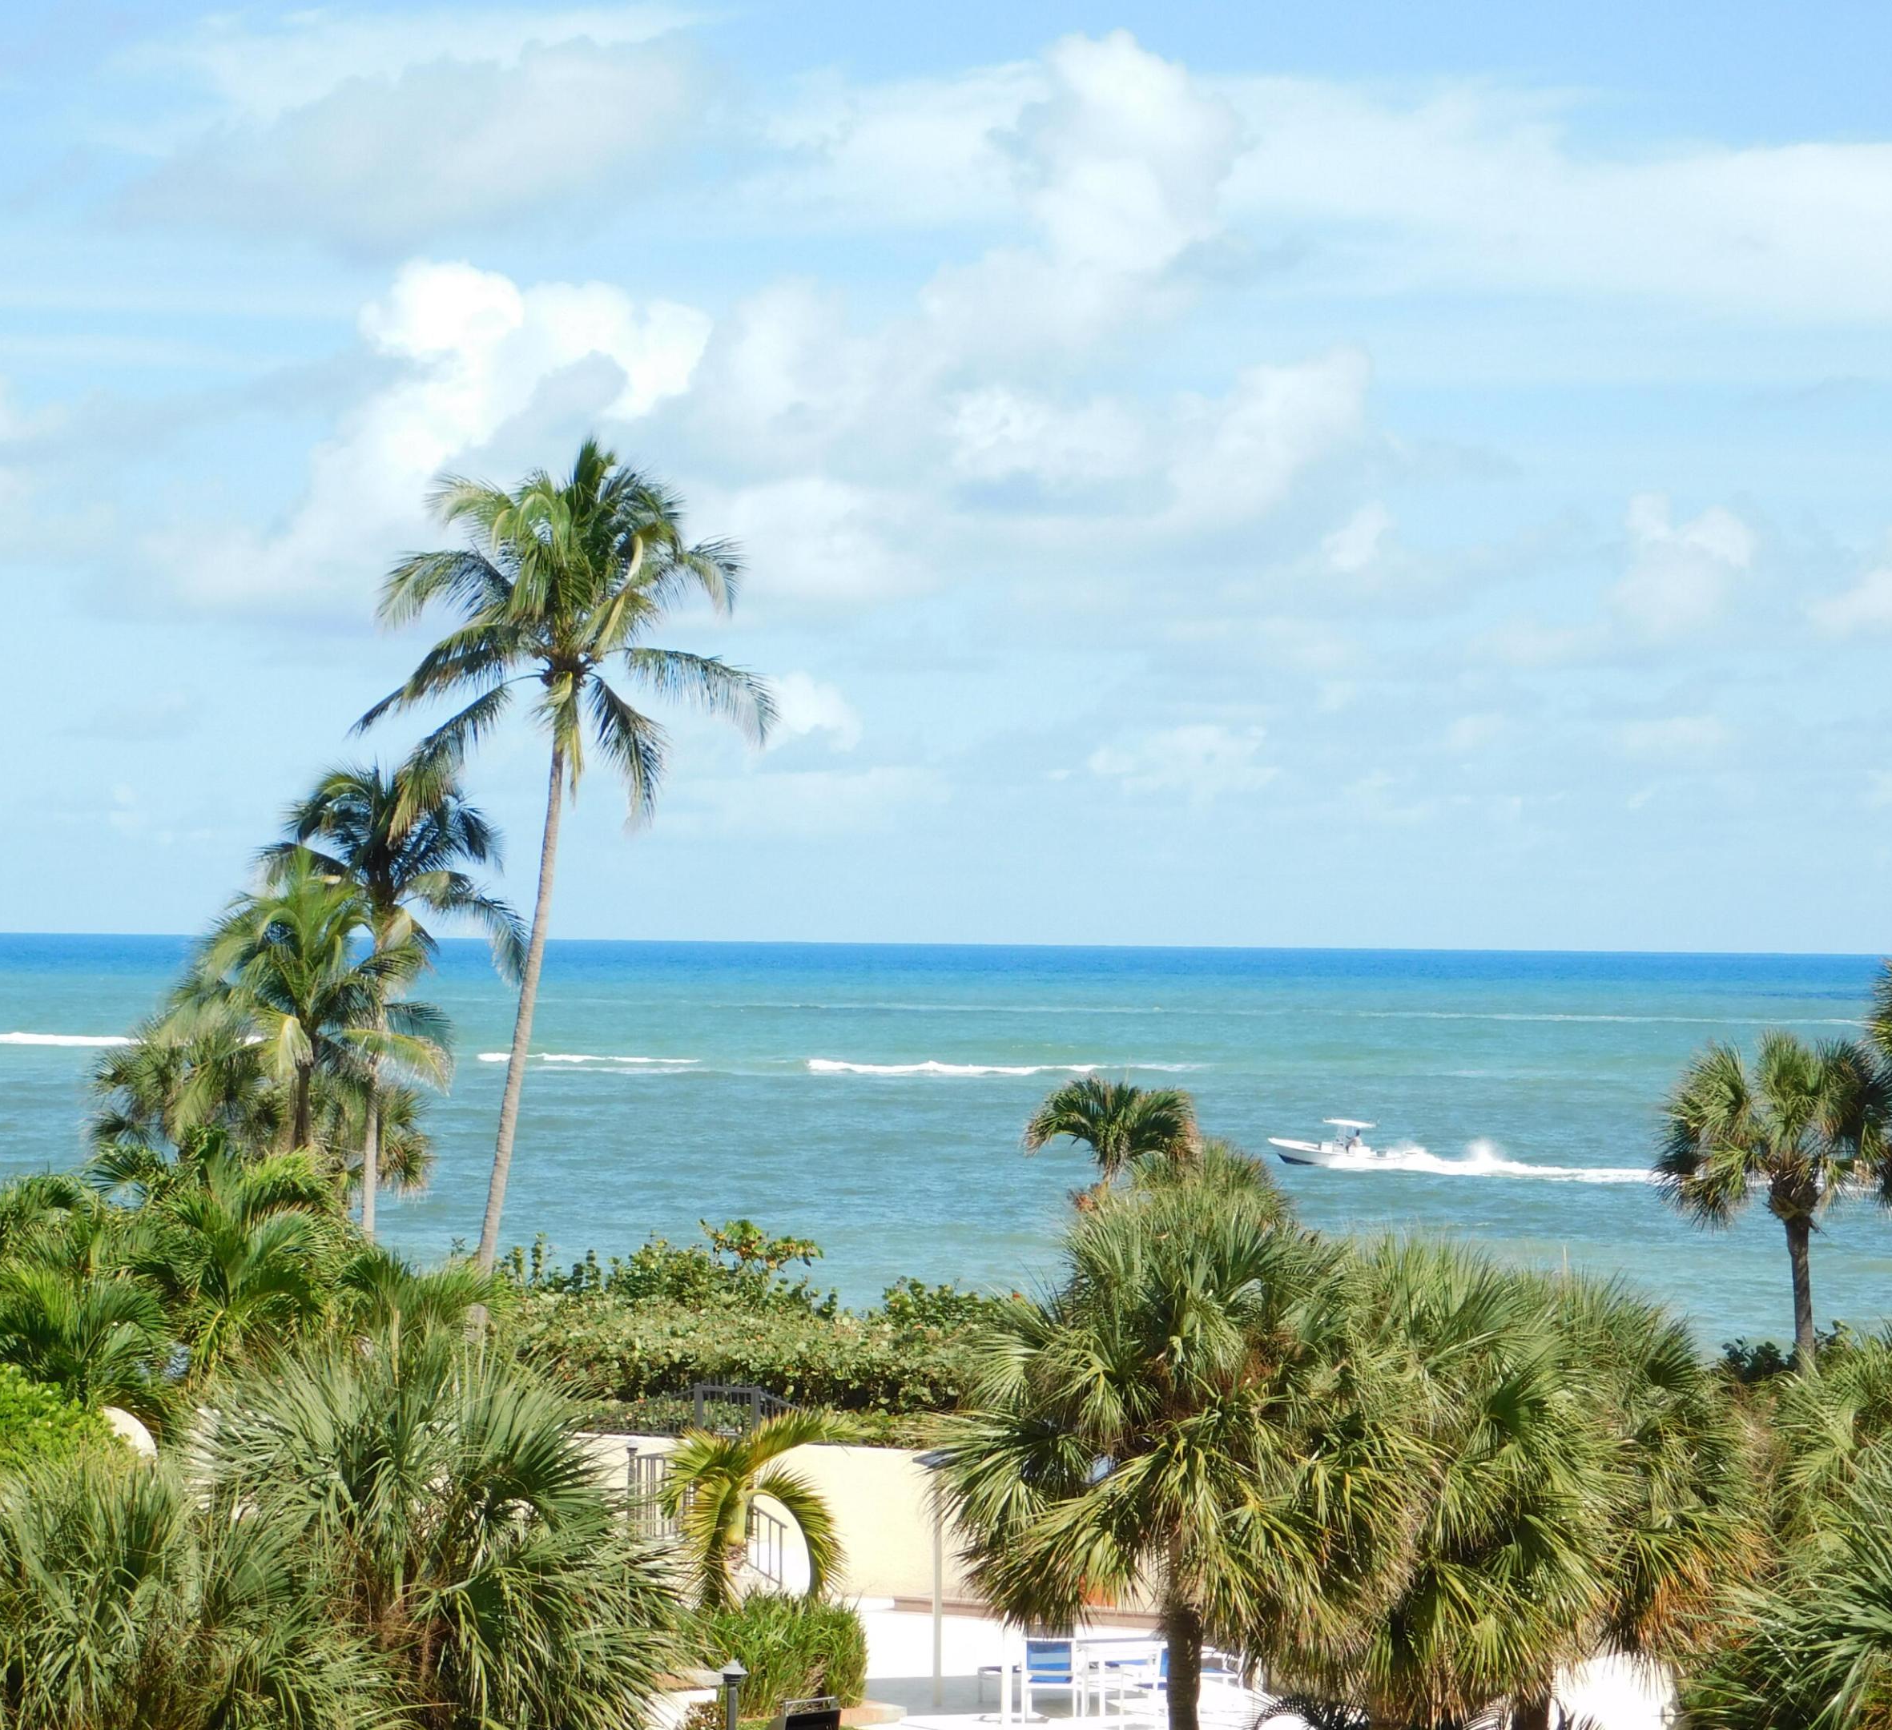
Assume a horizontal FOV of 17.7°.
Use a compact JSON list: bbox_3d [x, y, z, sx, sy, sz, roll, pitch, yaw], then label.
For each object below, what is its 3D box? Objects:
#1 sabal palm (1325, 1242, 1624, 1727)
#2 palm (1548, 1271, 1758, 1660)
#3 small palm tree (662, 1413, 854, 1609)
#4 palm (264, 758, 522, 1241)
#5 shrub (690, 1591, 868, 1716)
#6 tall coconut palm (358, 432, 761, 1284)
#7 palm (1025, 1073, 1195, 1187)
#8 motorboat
[{"bbox_3d":[5.153,6.385,59.970,3.150,5.300,3.100,1,-1,0],"label":"sabal palm"},{"bbox_3d":[7.156,6.609,62.973,2.600,4.700,2.600,1,-1,0],"label":"palm"},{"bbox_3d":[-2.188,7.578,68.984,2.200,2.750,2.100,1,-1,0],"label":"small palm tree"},{"bbox_3d":[-9.551,2.810,103.947,4.450,9.300,4.400,1,-1,0],"label":"palm"},{"bbox_3d":[-1.863,8.794,67.492,1.970,1.400,1.700,1,-1,0],"label":"shrub"},{"bbox_3d":[-5.809,0.265,91.924,6.200,13.300,6.000,1,-1,0],"label":"tall coconut palm"},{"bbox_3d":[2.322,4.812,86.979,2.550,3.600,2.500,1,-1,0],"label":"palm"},{"bbox_3d":[19.171,14.004,305.000,6.600,2.600,2.400,5,2,30],"label":"motorboat"}]

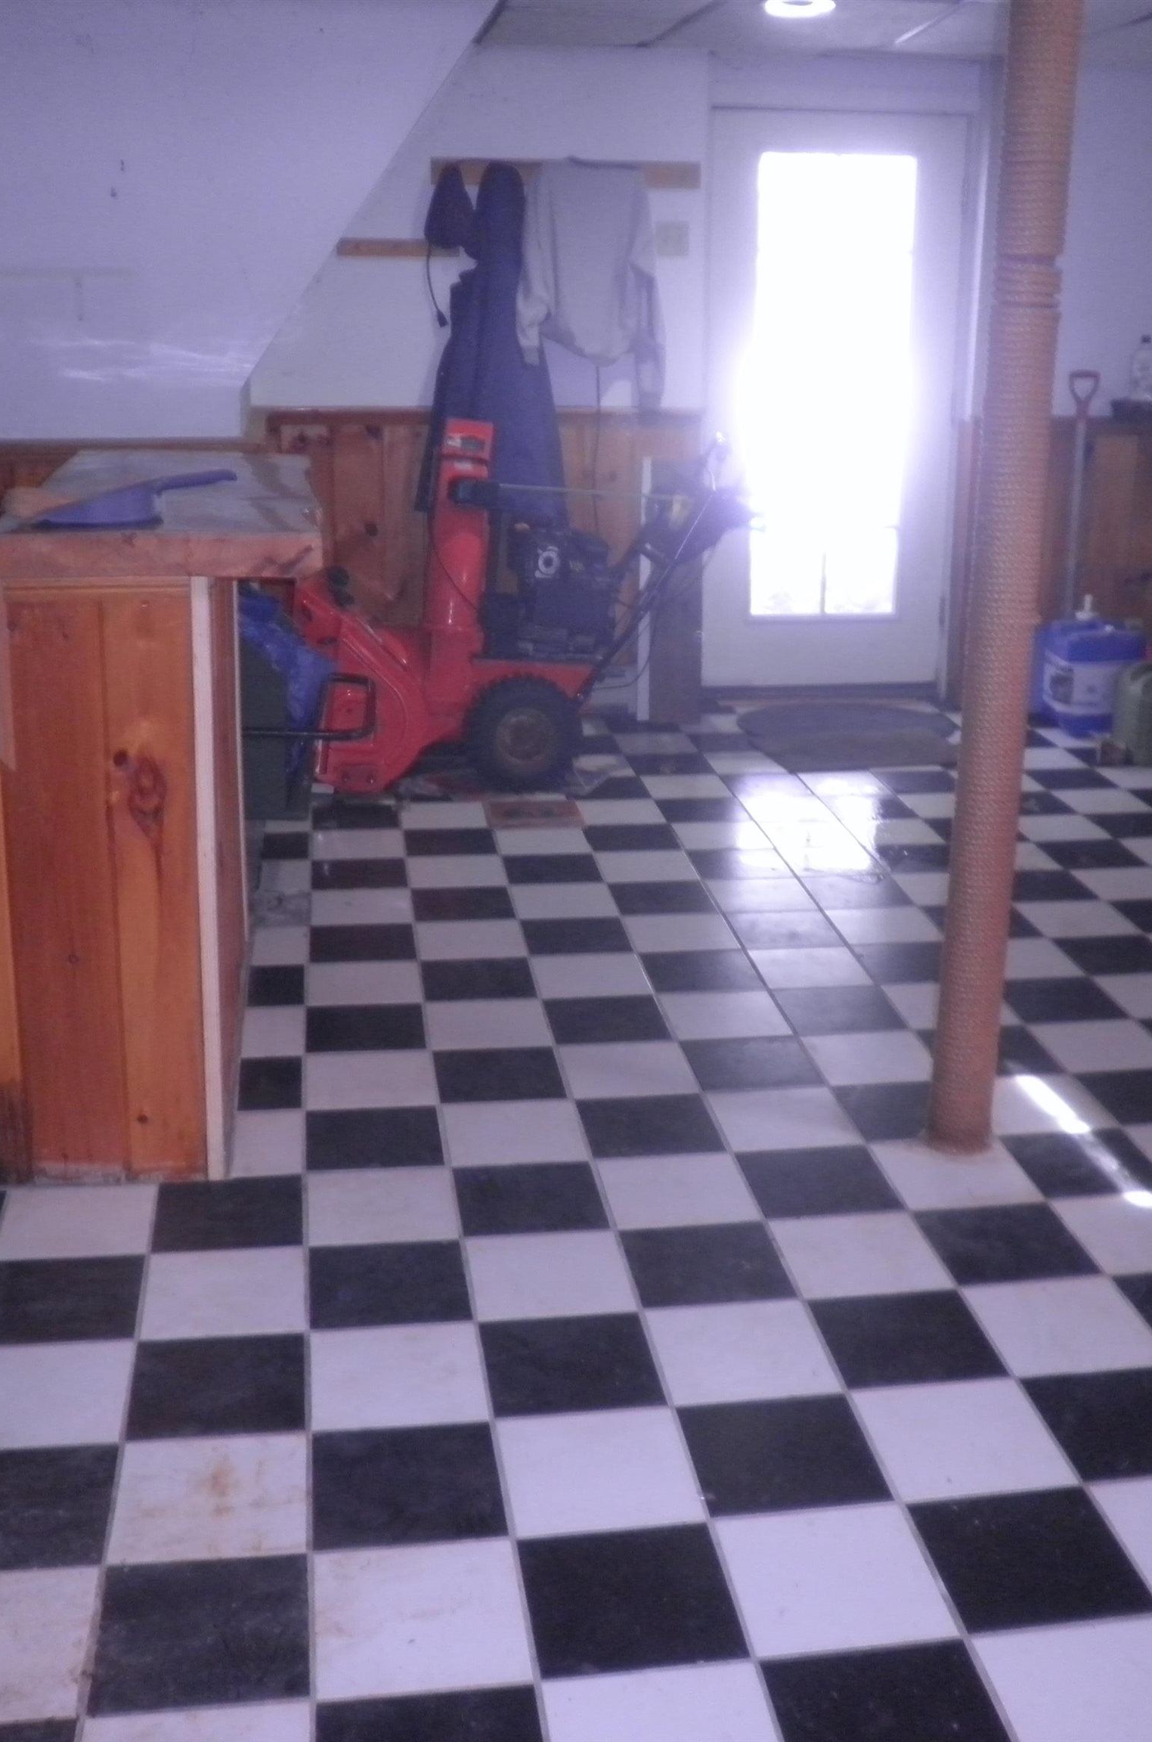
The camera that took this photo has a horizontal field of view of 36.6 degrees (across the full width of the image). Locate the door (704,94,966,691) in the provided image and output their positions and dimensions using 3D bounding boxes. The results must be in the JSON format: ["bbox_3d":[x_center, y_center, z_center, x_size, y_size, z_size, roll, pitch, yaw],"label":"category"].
[{"bbox_3d":[0.912,-1.652,6.301,0.916,2.004,0.046,-2,18,-7],"label":"door"}]

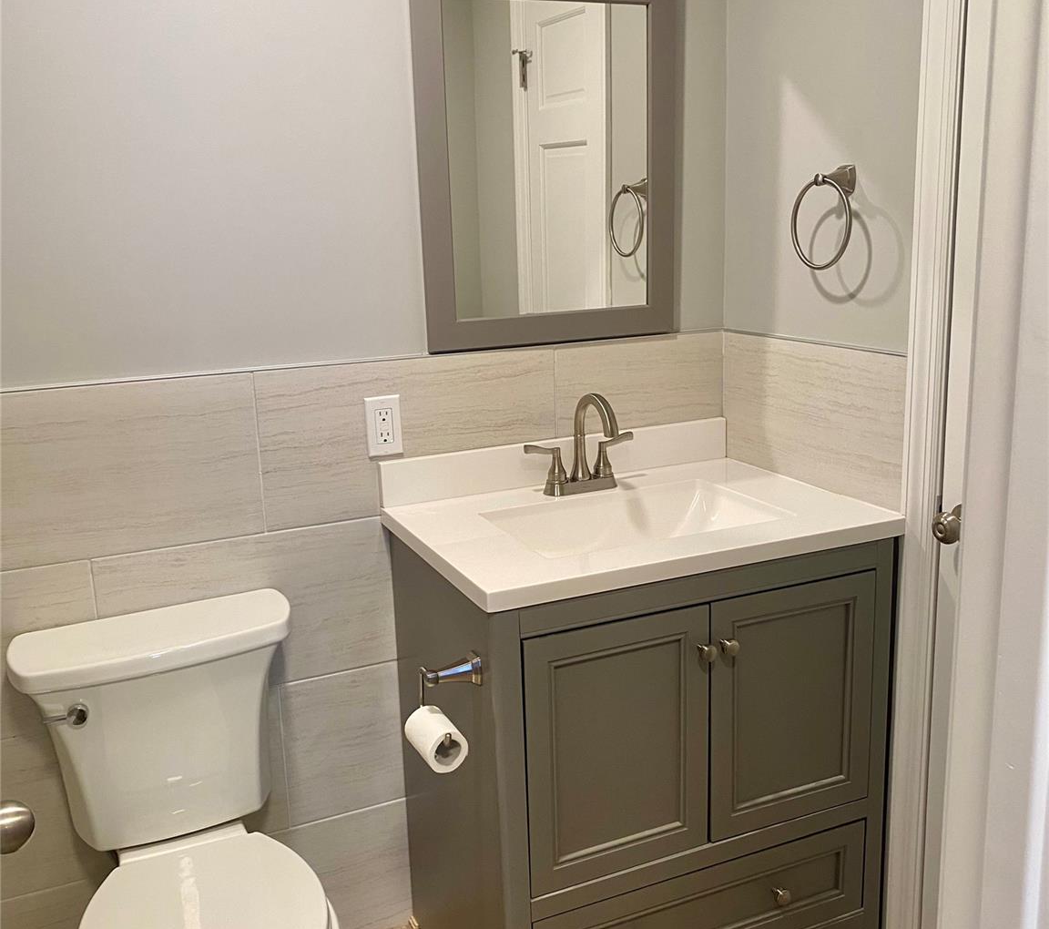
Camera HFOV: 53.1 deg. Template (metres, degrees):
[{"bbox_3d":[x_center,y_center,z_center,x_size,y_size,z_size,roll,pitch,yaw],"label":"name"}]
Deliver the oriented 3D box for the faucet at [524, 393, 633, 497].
[{"bbox_3d":[0.134,-0.038,2.035,0.240,0.200,0.170,-8,14,-23],"label":"faucet"}]

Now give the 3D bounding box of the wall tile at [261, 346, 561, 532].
[{"bbox_3d":[-0.212,-0.057,2.048,0.601,0.301,0.012,-7,14,-23],"label":"wall tile"}]

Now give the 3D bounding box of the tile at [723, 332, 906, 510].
[{"bbox_3d":[0.559,-0.087,2.064,0.012,0.301,0.571,-7,14,-23],"label":"tile"}]

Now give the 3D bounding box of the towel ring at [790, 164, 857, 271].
[{"bbox_3d":[0.548,-0.439,1.880,0.067,0.178,0.166,-7,14,-23],"label":"towel ring"}]

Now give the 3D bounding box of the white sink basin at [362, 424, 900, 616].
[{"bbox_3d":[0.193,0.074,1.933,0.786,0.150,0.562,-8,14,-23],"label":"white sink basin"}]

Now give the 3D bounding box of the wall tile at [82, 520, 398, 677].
[{"bbox_3d":[-0.482,0.277,1.994,0.603,0.307,0.010,-8,14,-23],"label":"wall tile"}]

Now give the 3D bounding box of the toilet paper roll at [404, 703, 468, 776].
[{"bbox_3d":[-0.137,0.426,1.634,0.065,0.065,0.104,-8,14,-23],"label":"toilet paper roll"}]

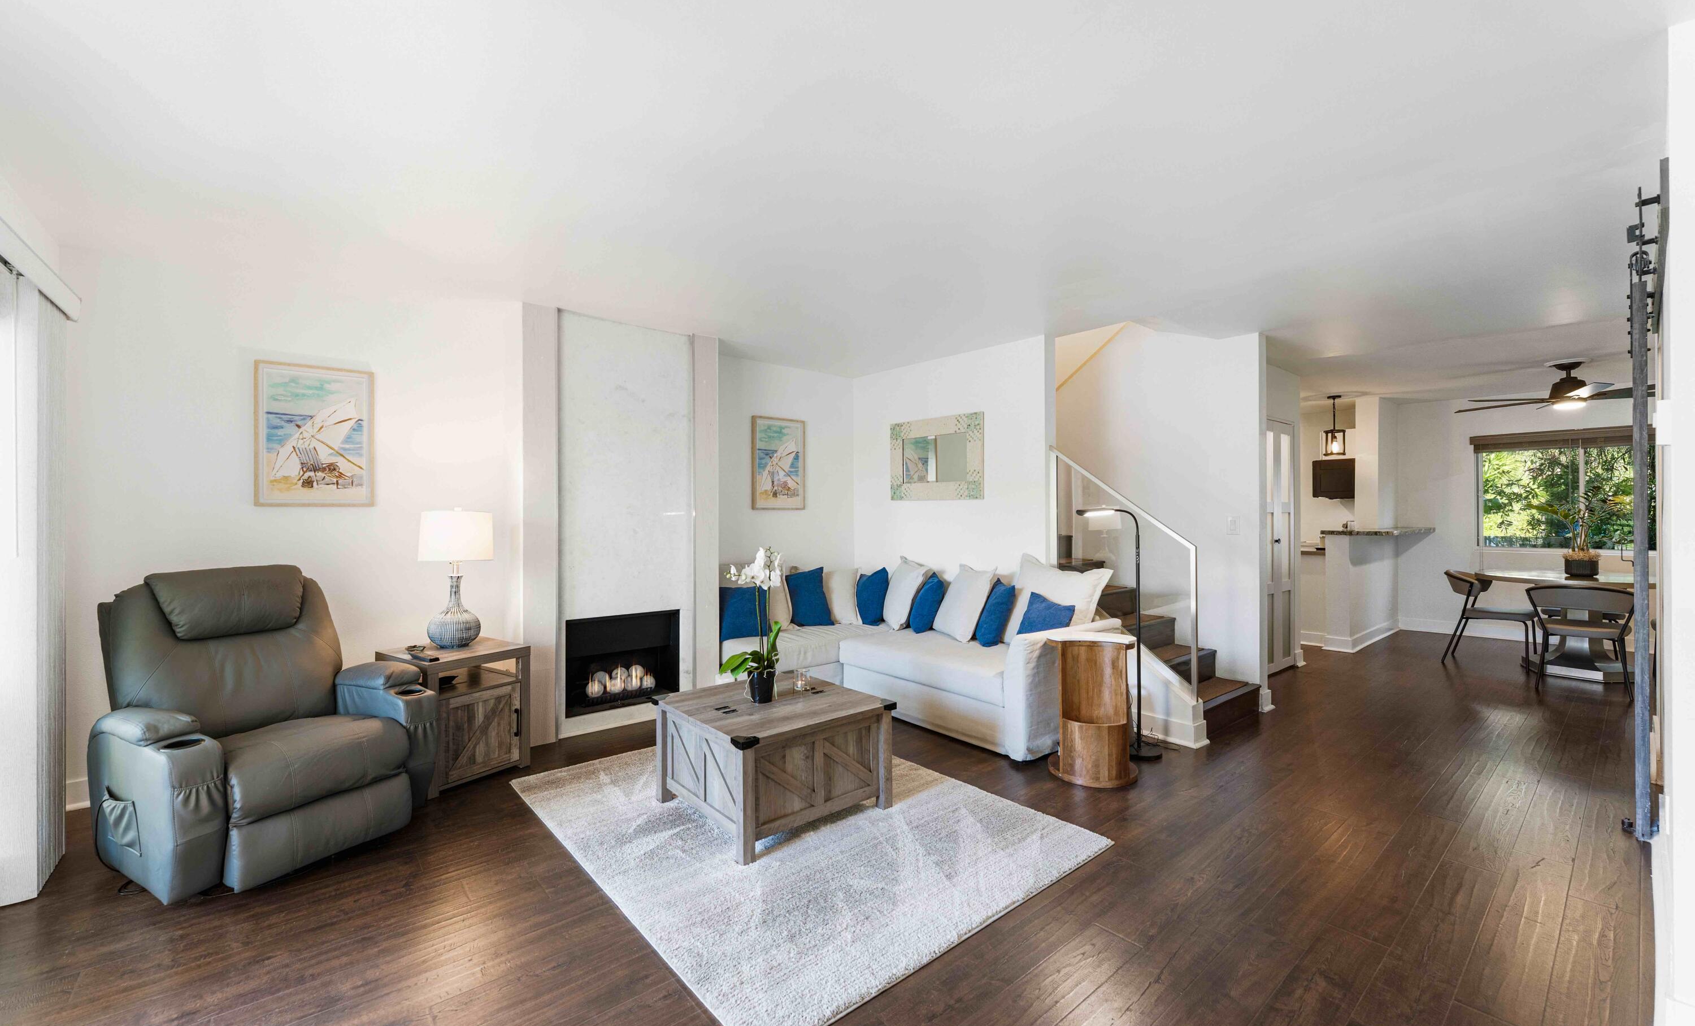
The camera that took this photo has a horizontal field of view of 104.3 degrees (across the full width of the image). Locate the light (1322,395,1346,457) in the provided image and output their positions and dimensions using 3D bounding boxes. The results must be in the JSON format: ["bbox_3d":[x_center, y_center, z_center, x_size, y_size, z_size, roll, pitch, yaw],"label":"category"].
[{"bbox_3d":[4.881,-0.870,6.610,0.165,0.610,0.165,0,0,-40],"label":"light"}]

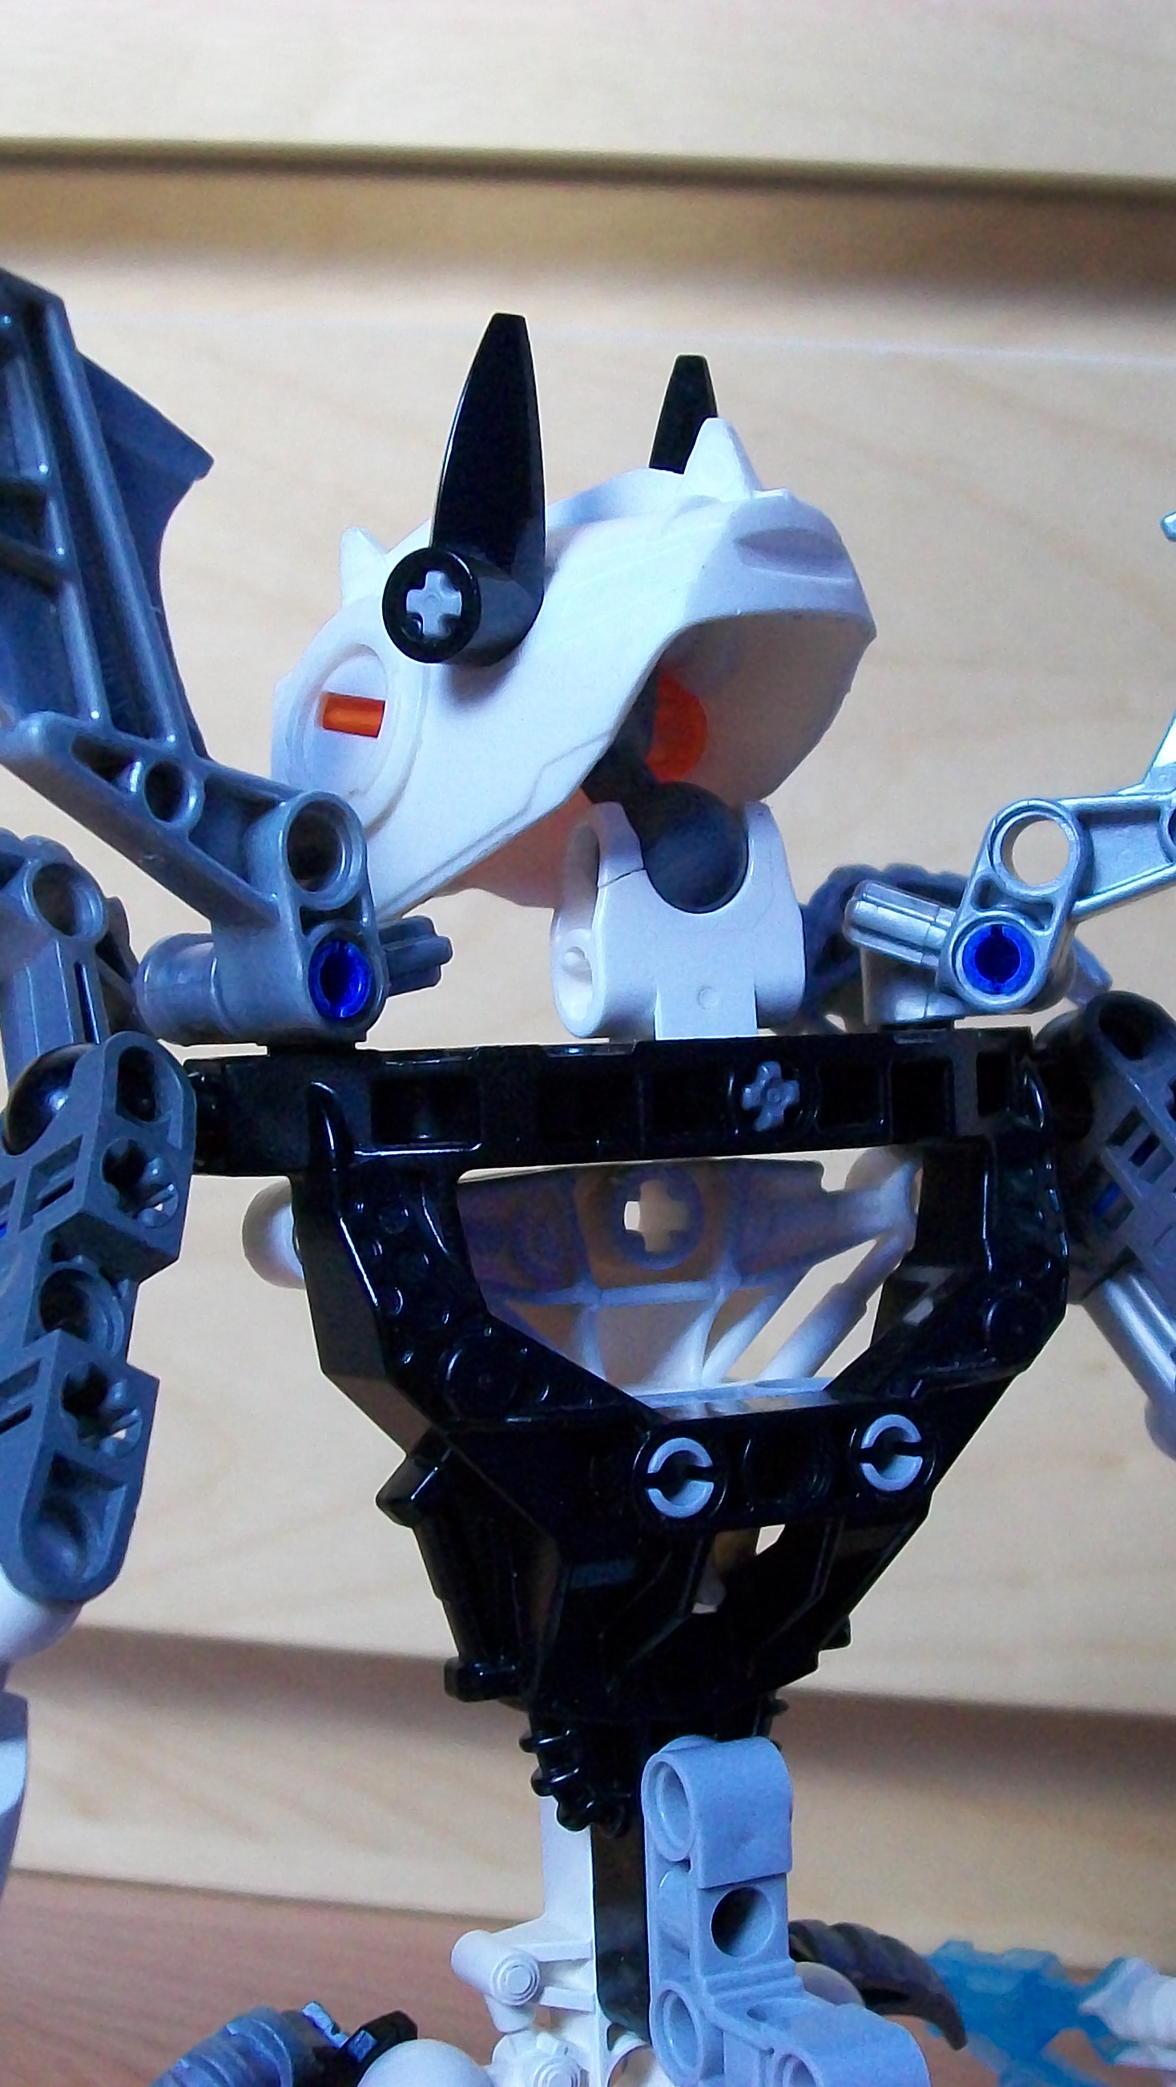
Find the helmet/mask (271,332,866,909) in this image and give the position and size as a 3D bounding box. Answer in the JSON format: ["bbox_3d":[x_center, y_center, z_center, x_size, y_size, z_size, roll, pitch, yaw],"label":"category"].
[{"bbox_3d":[-0.003,-0.028,0.202,0.039,0.038,0.033,8,10,27],"label":"helmet/mask"}]

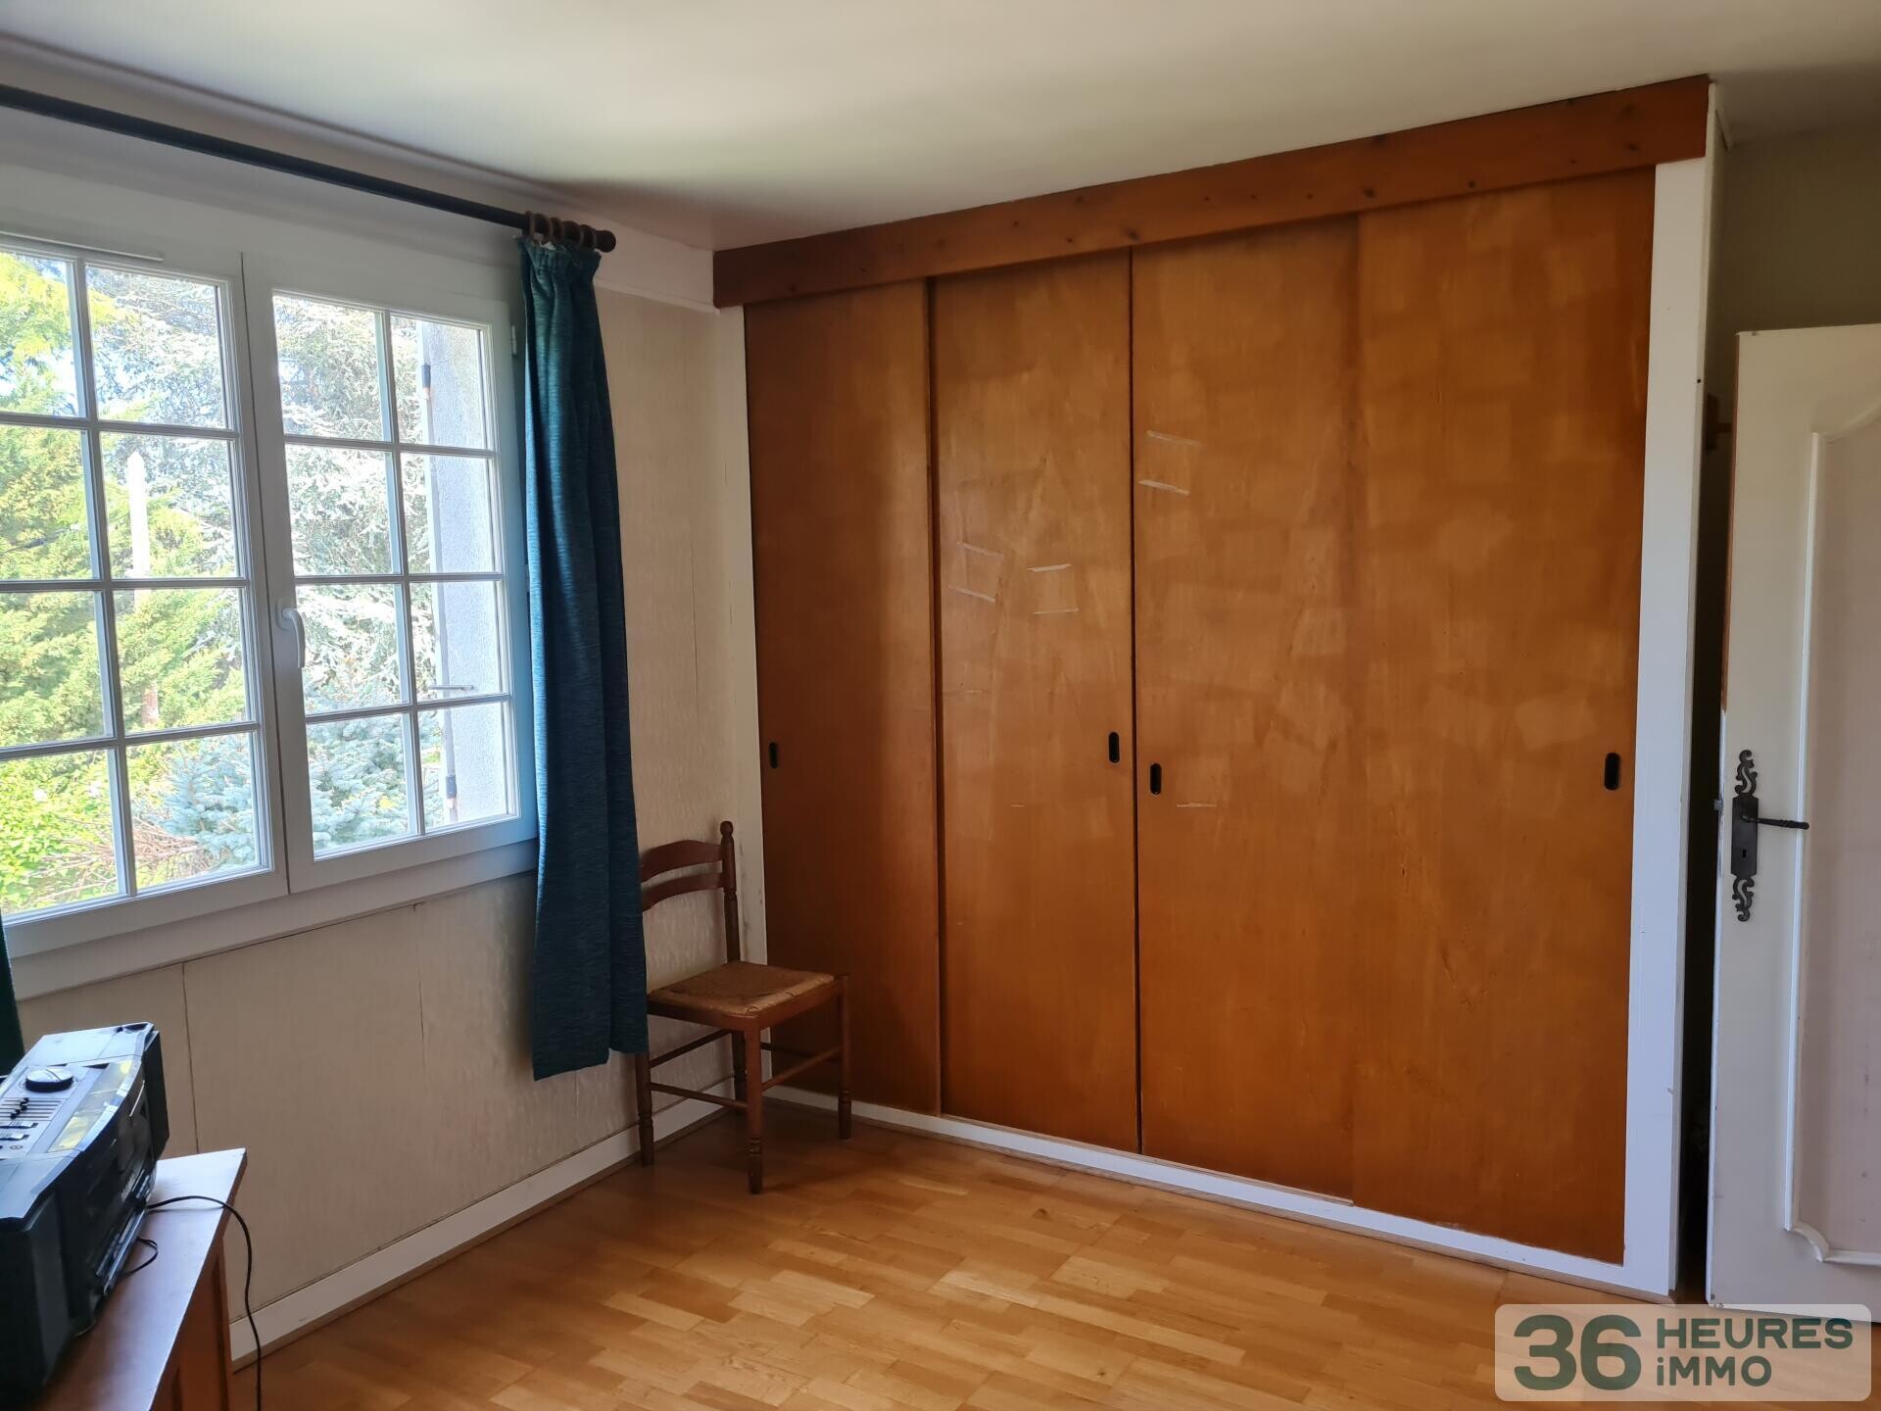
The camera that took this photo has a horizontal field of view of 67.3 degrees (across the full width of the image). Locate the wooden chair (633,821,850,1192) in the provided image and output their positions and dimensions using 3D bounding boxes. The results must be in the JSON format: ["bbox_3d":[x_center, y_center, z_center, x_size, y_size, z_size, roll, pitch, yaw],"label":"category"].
[{"bbox_3d":[-0.538,0.788,3.842,0.452,0.872,0.434,2,7,31],"label":"wooden chair"}]

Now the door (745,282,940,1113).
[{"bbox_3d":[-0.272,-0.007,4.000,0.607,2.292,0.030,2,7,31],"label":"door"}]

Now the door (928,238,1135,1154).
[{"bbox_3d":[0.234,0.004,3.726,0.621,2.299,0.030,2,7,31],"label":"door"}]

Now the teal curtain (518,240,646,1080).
[{"bbox_3d":[-0.891,-0.097,3.467,0.103,2.000,0.288,2,7,31],"label":"teal curtain"}]

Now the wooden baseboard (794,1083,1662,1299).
[{"bbox_3d":[0.518,1.191,3.626,2.416,0.067,0.025,2,7,31],"label":"wooden baseboard"}]

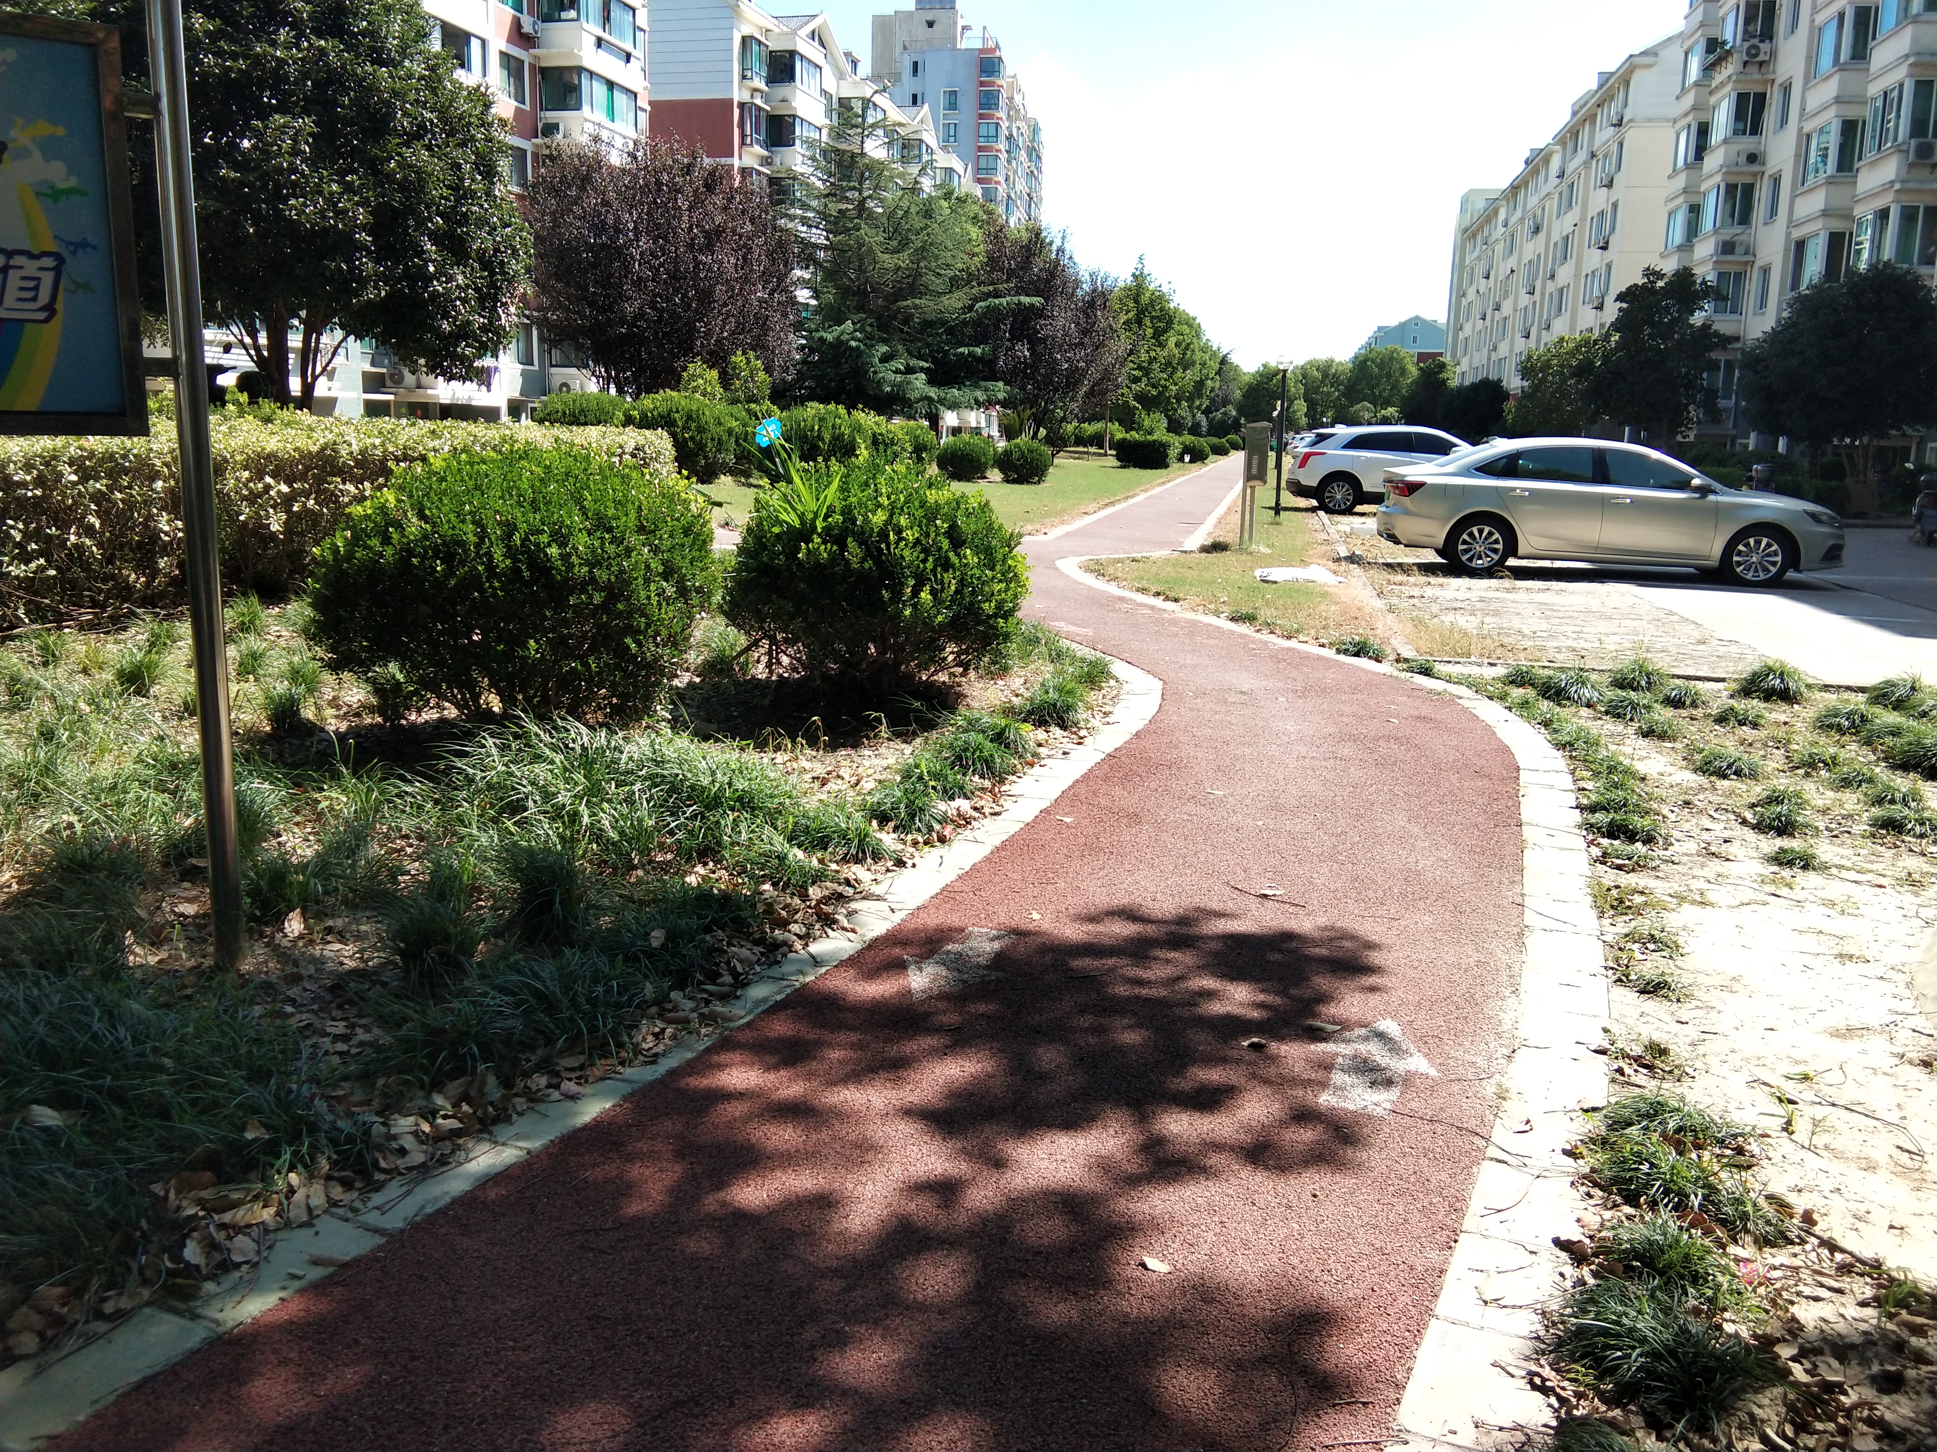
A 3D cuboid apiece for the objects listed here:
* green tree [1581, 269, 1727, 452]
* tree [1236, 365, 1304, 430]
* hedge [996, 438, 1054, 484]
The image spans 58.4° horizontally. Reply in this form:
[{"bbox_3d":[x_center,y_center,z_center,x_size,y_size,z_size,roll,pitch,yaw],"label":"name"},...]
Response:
[{"bbox_3d":[19.083,-9.403,47.484,3.978,6.155,3.900,5,10,21],"label":"green tree"},{"bbox_3d":[20.831,-21.746,119.488,4.815,6.105,4.800,3,10,9],"label":"tree"},{"bbox_3d":[1.432,-6.925,45.480,1.500,1.171,1.500,2,10,2],"label":"hedge"}]

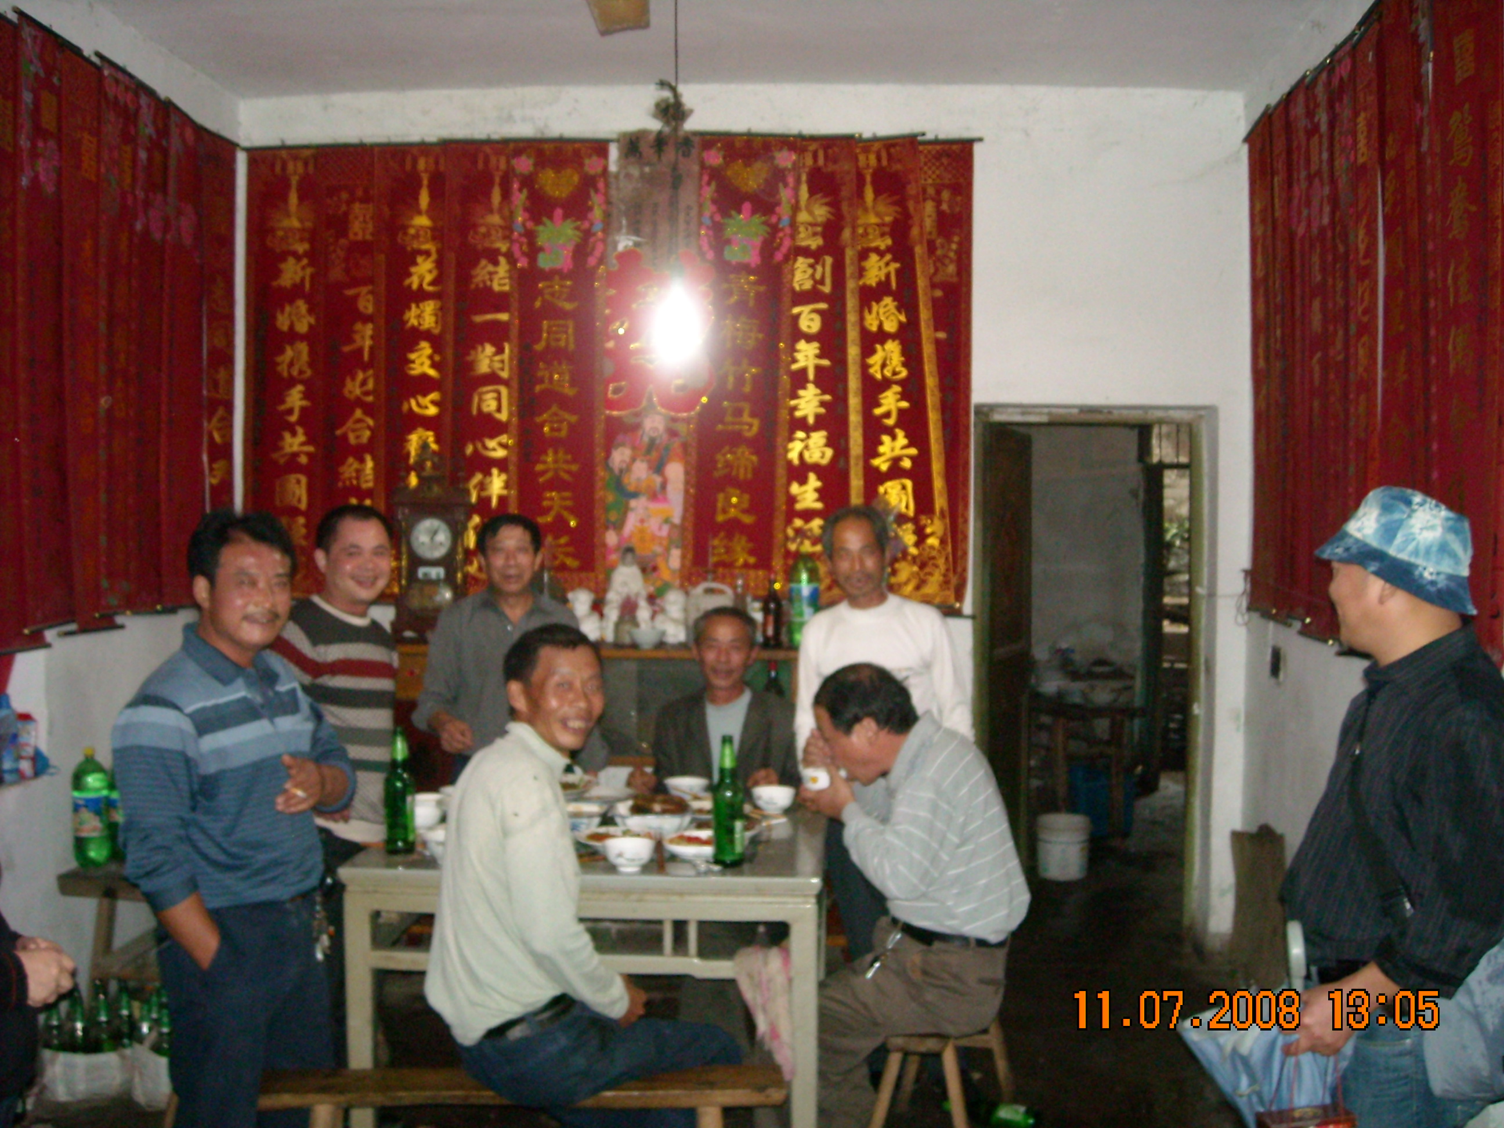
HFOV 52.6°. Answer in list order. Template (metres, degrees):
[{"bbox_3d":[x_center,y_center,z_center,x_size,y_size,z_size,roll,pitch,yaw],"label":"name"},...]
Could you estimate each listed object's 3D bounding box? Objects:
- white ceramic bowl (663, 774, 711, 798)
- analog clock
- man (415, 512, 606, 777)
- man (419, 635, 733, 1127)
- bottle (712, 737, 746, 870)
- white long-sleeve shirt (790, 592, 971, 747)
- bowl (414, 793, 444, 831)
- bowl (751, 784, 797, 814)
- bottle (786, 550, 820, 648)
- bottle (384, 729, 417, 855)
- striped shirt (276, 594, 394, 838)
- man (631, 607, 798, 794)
[{"bbox_3d":[-0.172,0.598,4.000,0.119,0.058,0.119,0,2,0],"label":"white ceramic bowl"},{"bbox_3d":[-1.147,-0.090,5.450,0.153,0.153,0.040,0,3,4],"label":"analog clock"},{"bbox_3d":[-0.695,0.643,4.400,0.530,1.620,0.330,0,2,-9],"label":"man"},{"bbox_3d":[-0.320,0.800,2.900,0.720,1.360,0.500,-1,2,-35],"label":"man"},{"bbox_3d":[-0.050,0.509,3.270,0.070,0.278,0.070,0,2,0],"label":"bottle"},{"bbox_3d":[0.387,0.404,4.450,0.530,0.640,0.270,1,3,16],"label":"white long-sleeve shirt"},{"bbox_3d":[-0.796,0.599,3.680,0.106,0.078,0.106,0,3,0],"label":"bowl"},{"bbox_3d":[0.057,0.603,3.870,0.112,0.060,0.112,0,2,0],"label":"bowl"},{"bbox_3d":[0.185,0.121,5.300,0.104,0.333,0.104,0,3,4],"label":"bottle"},{"bbox_3d":[-0.802,0.514,3.467,0.072,0.280,0.072,0,3,4],"label":"bottle"},{"bbox_3d":[-1.005,0.371,3.650,0.470,0.600,0.290,-1,2,-30],"label":"striped shirt"},{"bbox_3d":[-0.100,0.790,4.250,0.540,1.310,0.680,0,2,-1],"label":"man"}]

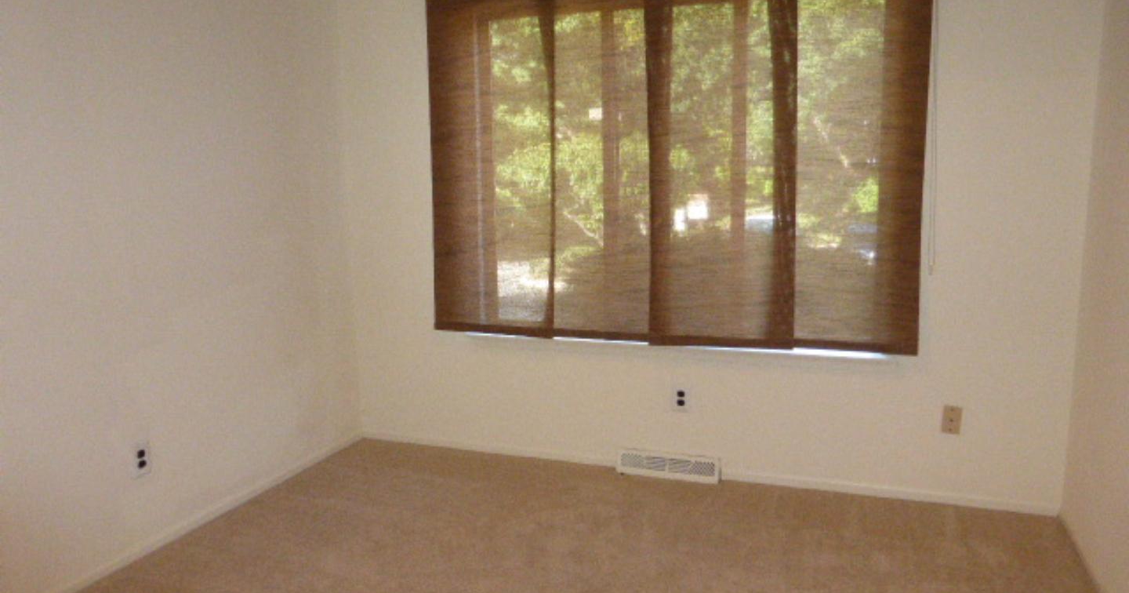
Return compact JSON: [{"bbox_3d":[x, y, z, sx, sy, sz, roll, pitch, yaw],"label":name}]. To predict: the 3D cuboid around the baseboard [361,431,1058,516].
[{"bbox_3d":[0.433,0.773,3.709,3.181,0.055,0.015,2,9,19],"label":"baseboard"}]

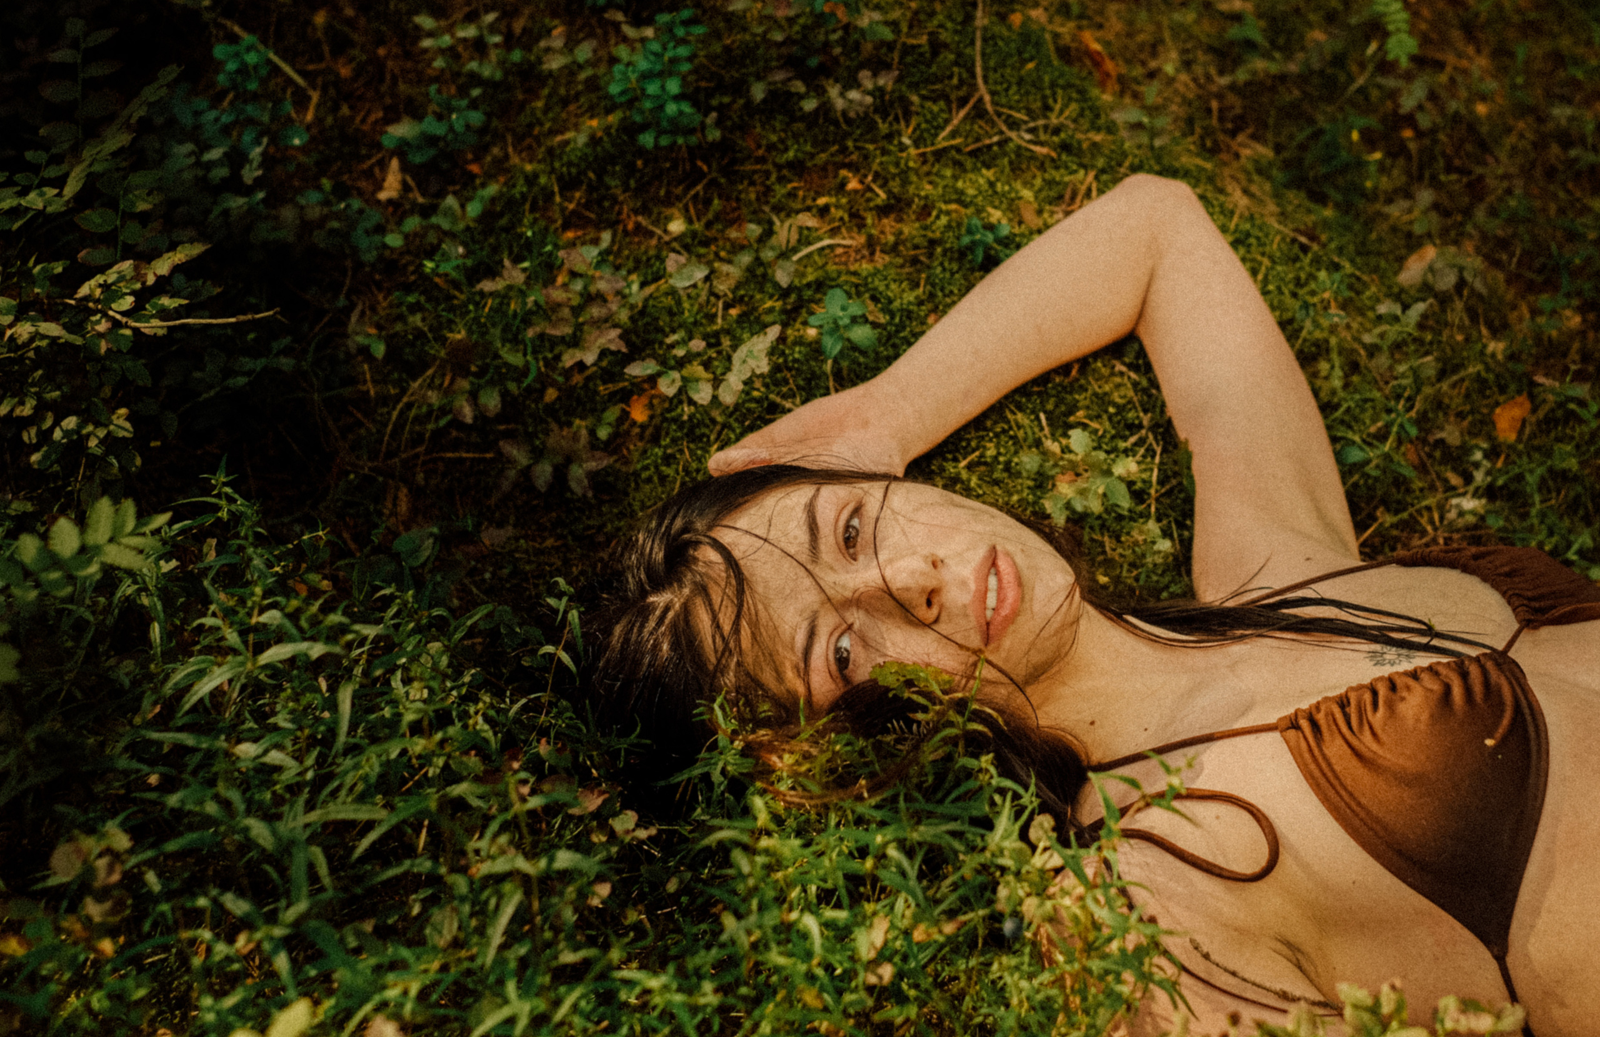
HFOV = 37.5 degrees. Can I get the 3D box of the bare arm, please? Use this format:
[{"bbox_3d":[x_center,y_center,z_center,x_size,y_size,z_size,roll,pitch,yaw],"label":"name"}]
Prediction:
[{"bbox_3d":[0.150,-0.097,1.326,0.338,0.107,0.314,9,47,8],"label":"bare arm"}]

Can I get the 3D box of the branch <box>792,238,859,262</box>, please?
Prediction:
[{"bbox_3d":[0.016,-0.170,1.492,0.045,0.008,0.010,-14,47,-13],"label":"branch"}]

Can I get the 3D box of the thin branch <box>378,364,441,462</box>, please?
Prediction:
[{"bbox_3d":[-0.231,-0.063,1.390,0.038,0.042,0.048,0,45,0],"label":"thin branch"}]

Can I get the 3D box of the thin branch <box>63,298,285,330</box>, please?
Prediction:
[{"bbox_3d":[-0.358,-0.116,1.340,0.125,0.013,0.016,3,46,0],"label":"thin branch"}]

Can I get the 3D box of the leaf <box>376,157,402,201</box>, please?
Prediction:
[{"bbox_3d":[-0.269,-0.222,1.540,0.018,0.014,0.034,0,45,0],"label":"leaf"}]

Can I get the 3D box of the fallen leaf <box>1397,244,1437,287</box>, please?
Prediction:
[{"bbox_3d":[0.394,-0.162,1.505,0.020,0.010,0.045,28,48,24],"label":"fallen leaf"}]

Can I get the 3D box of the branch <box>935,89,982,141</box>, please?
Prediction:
[{"bbox_3d":[0.108,-0.272,1.594,0.007,0.010,0.065,21,49,20],"label":"branch"}]

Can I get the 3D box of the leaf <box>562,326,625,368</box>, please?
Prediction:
[{"bbox_3d":[-0.125,-0.103,1.420,0.041,0.014,0.036,0,45,0],"label":"leaf"}]

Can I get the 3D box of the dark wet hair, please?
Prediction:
[{"bbox_3d":[0.119,0.066,1.200,0.430,0.190,0.175,-3,70,3],"label":"dark wet hair"}]

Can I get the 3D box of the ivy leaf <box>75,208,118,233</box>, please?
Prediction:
[{"bbox_3d":[-0.421,-0.178,1.410,0.026,0.008,0.019,0,46,0],"label":"ivy leaf"}]

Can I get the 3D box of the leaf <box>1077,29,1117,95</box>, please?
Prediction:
[{"bbox_3d":[0.214,-0.328,1.690,0.022,0.012,0.066,-10,47,-9],"label":"leaf"}]

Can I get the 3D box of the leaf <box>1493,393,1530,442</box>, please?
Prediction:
[{"bbox_3d":[0.429,-0.061,1.420,0.021,0.009,0.036,20,55,18],"label":"leaf"}]

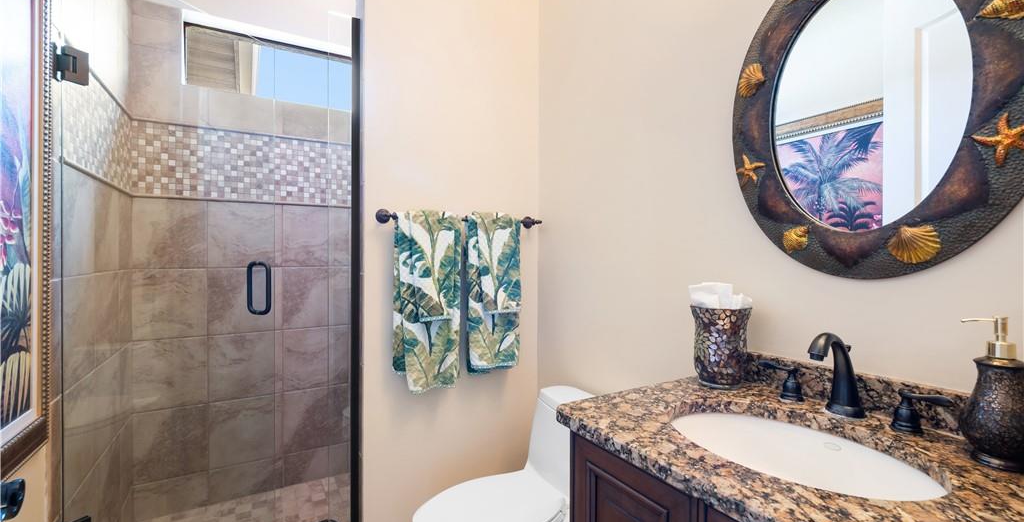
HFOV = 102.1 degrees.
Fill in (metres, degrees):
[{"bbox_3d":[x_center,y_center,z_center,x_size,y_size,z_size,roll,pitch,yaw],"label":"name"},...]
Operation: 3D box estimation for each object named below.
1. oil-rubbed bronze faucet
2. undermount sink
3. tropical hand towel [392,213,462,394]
[{"bbox_3d":[0.652,0.233,0.845,0.172,0.170,0.060,0,0,-31],"label":"oil-rubbed bronze faucet"},{"bbox_3d":[0.487,0.426,0.748,0.375,0.165,0.445,0,0,-31],"label":"undermount sink"},{"bbox_3d":[-0.307,0.146,1.526,0.245,0.650,0.085,0,0,-30],"label":"tropical hand towel"}]

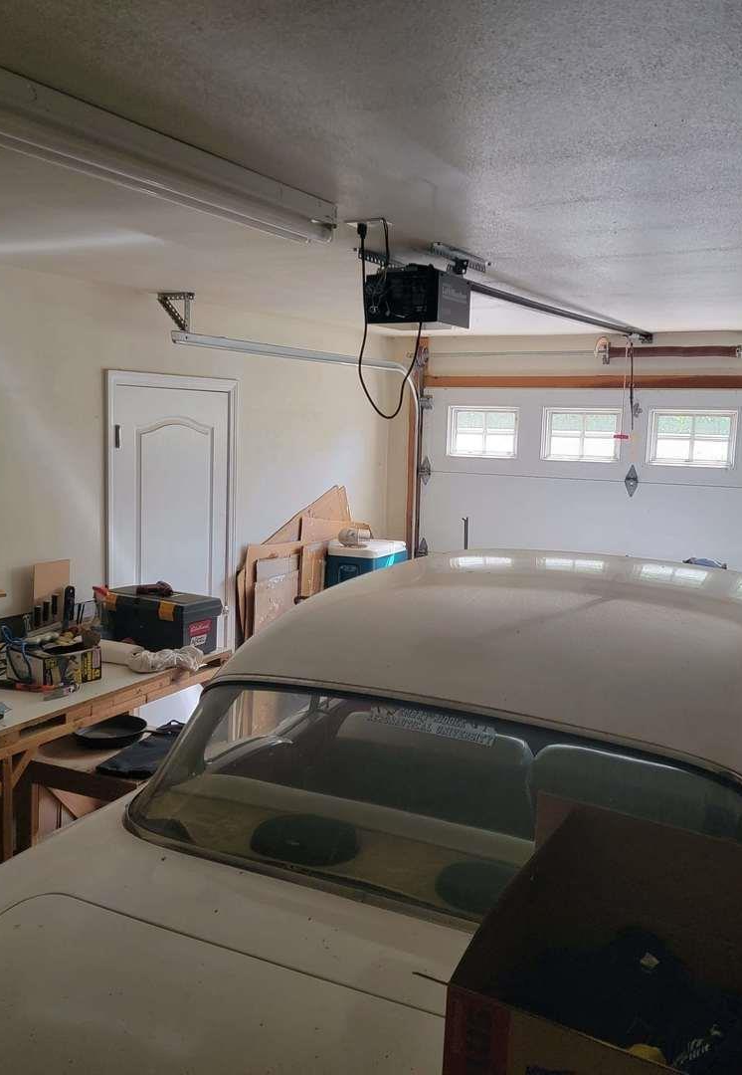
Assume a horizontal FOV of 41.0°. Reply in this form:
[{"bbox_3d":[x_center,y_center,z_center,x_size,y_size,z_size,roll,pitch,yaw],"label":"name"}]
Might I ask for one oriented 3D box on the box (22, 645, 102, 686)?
[{"bbox_3d":[-1.185,0.466,3.719,0.220,0.114,0.245,7,9,37],"label":"box"}]

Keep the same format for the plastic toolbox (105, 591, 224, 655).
[{"bbox_3d":[-0.921,0.349,4.284,0.525,0.226,0.220,7,9,36],"label":"plastic toolbox"}]

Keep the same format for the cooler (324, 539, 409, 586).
[{"bbox_3d":[-0.011,0.225,5.925,0.320,0.350,0.525,5,8,28],"label":"cooler"}]

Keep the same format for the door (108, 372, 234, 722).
[{"bbox_3d":[-0.942,0.275,4.836,0.060,2.080,0.920,5,8,28],"label":"door"}]

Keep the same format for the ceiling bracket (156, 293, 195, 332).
[{"bbox_3d":[-0.881,-1.019,4.524,0.190,0.185,0.040,5,8,28],"label":"ceiling bracket"}]

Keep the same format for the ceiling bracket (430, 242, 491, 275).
[{"bbox_3d":[0.295,-0.888,3.225,0.040,0.052,0.435,5,8,28],"label":"ceiling bracket"}]

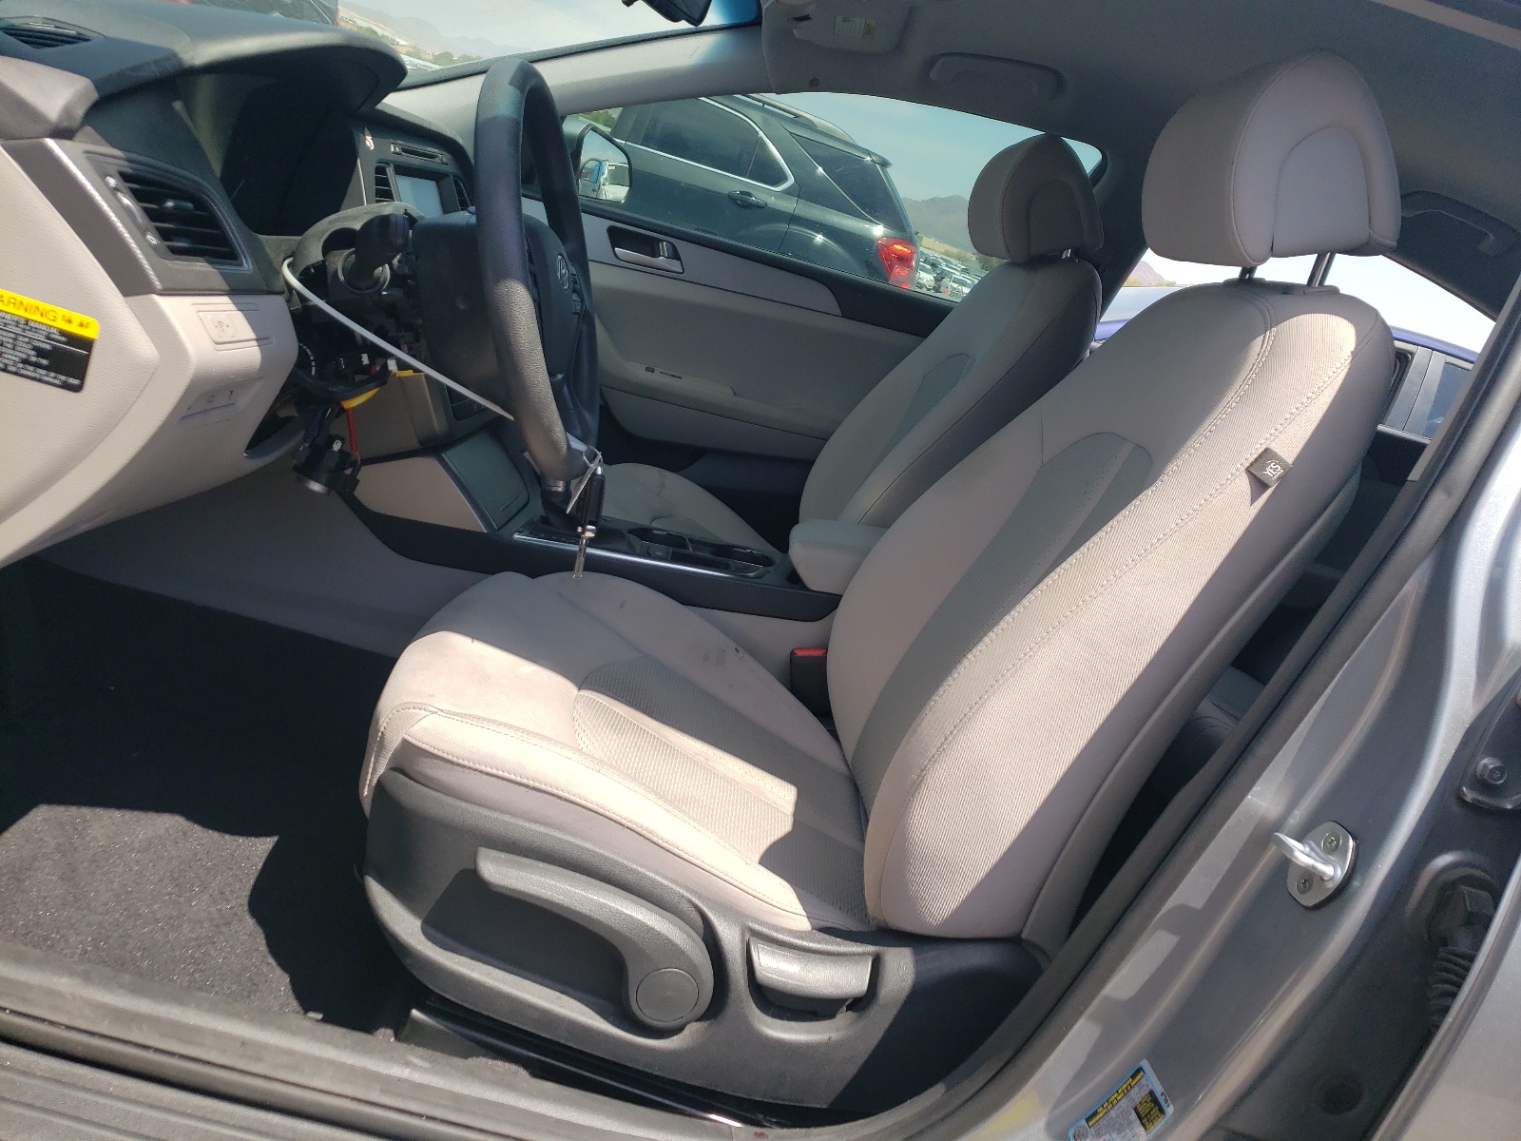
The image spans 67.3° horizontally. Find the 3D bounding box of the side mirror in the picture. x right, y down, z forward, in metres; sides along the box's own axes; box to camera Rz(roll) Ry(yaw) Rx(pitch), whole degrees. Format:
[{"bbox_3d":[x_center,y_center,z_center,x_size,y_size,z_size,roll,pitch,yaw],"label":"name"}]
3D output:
[{"bbox_3d":[-0.349,-0.835,2.347,0.100,0.155,0.210,21,18,24],"label":"side mirror"}]

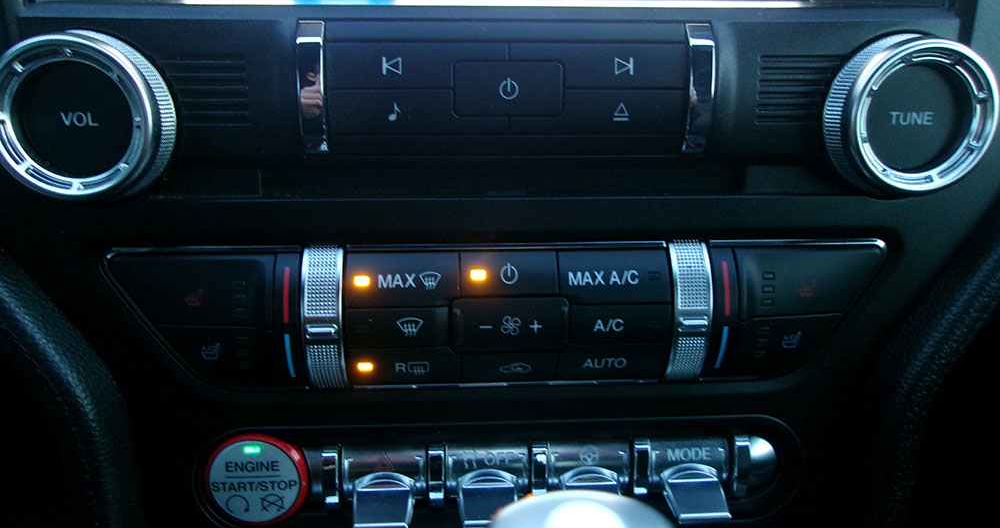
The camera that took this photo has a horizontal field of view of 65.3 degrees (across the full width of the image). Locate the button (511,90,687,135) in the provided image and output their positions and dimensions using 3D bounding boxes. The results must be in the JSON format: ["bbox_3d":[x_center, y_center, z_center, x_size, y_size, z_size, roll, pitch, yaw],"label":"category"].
[{"bbox_3d":[0.028,-0.044,0.225,0.051,0.013,0.005,-1,11,-3],"label":"button"}]

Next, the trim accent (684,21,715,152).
[{"bbox_3d":[0.056,-0.050,0.223,0.007,0.036,0.010,-1,11,-3],"label":"trim accent"}]

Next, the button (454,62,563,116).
[{"bbox_3d":[0.002,-0.050,0.221,0.030,0.015,0.005,-1,11,-3],"label":"button"}]

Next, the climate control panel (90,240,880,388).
[{"bbox_3d":[0.001,0.013,0.237,0.226,0.045,0.018,-1,11,-3],"label":"climate control panel"}]

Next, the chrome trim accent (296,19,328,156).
[{"bbox_3d":[-0.052,-0.050,0.218,0.007,0.035,0.010,-1,11,-3],"label":"chrome trim accent"}]

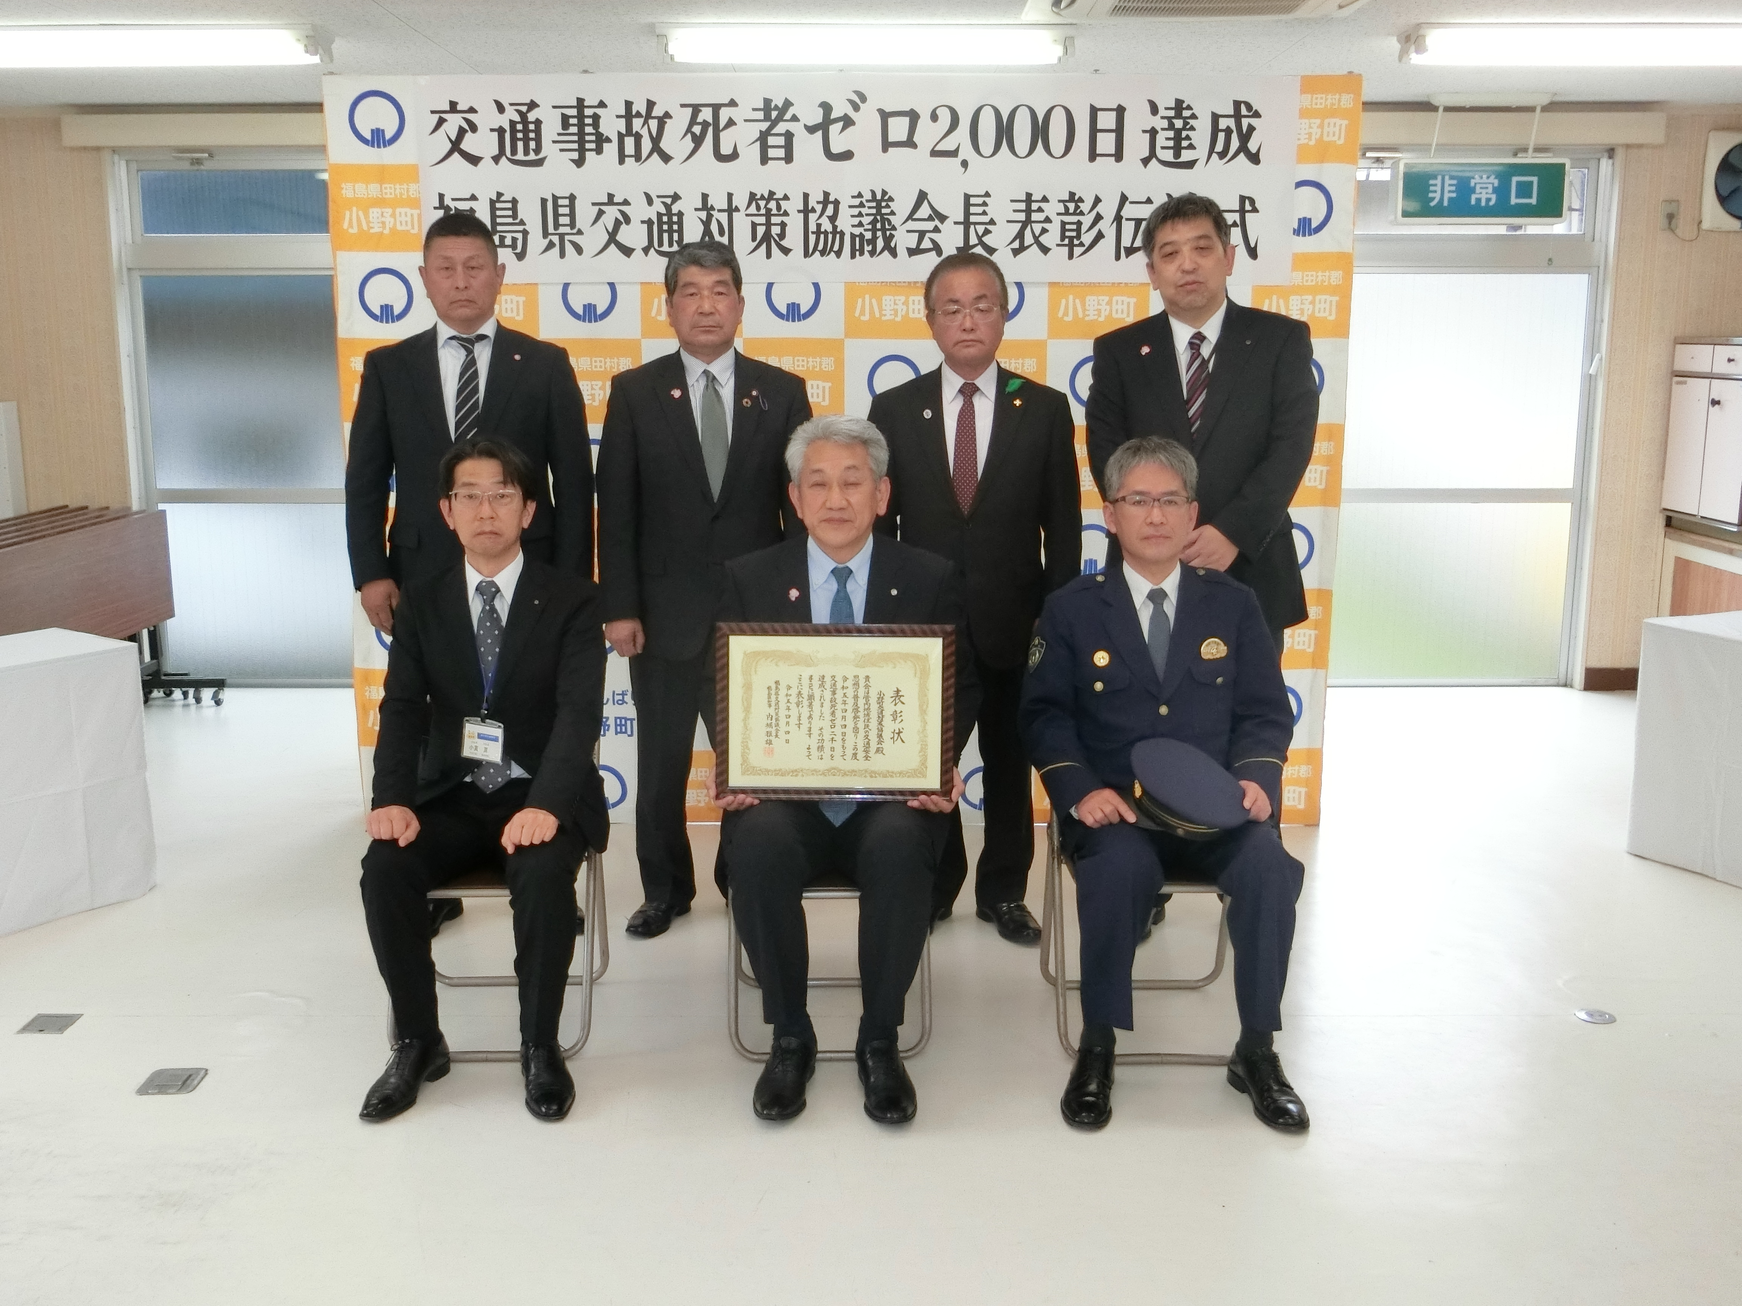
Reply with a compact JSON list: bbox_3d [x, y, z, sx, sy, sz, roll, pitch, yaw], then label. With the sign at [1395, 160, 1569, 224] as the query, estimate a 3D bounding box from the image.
[{"bbox_3d":[2.373,-1.800,6.662,0.658,0.250,0.110,0,11,0],"label":"sign"}]

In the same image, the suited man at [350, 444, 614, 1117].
[{"bbox_3d":[-0.814,0.202,3.508,0.519,1.270,0.770,0,11,0],"label":"suited man"}]

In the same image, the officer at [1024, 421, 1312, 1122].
[{"bbox_3d":[0.612,0.207,3.479,0.569,1.270,0.780,0,11,0],"label":"officer"}]

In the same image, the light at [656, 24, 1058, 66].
[{"bbox_3d":[-0.012,-1.843,5.199,1.240,0.092,0.235,0,11,0],"label":"light"}]

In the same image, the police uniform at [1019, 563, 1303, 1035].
[{"bbox_3d":[0.604,0.280,3.553,0.554,0.920,0.660,0,11,0],"label":"police uniform"}]

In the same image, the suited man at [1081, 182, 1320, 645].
[{"bbox_3d":[0.793,-0.194,4.207,0.558,1.790,0.330,1,11,7],"label":"suited man"}]

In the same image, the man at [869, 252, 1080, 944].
[{"bbox_3d":[0.248,-0.135,4.218,0.507,1.665,0.320,0,11,2],"label":"man"}]

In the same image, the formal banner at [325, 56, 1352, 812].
[{"bbox_3d":[-0.081,-0.568,5.083,2.920,2.200,0.160,0,11,0],"label":"formal banner"}]

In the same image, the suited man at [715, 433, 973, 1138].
[{"bbox_3d":[-0.055,0.182,3.504,0.555,1.310,0.780,0,11,0],"label":"suited man"}]

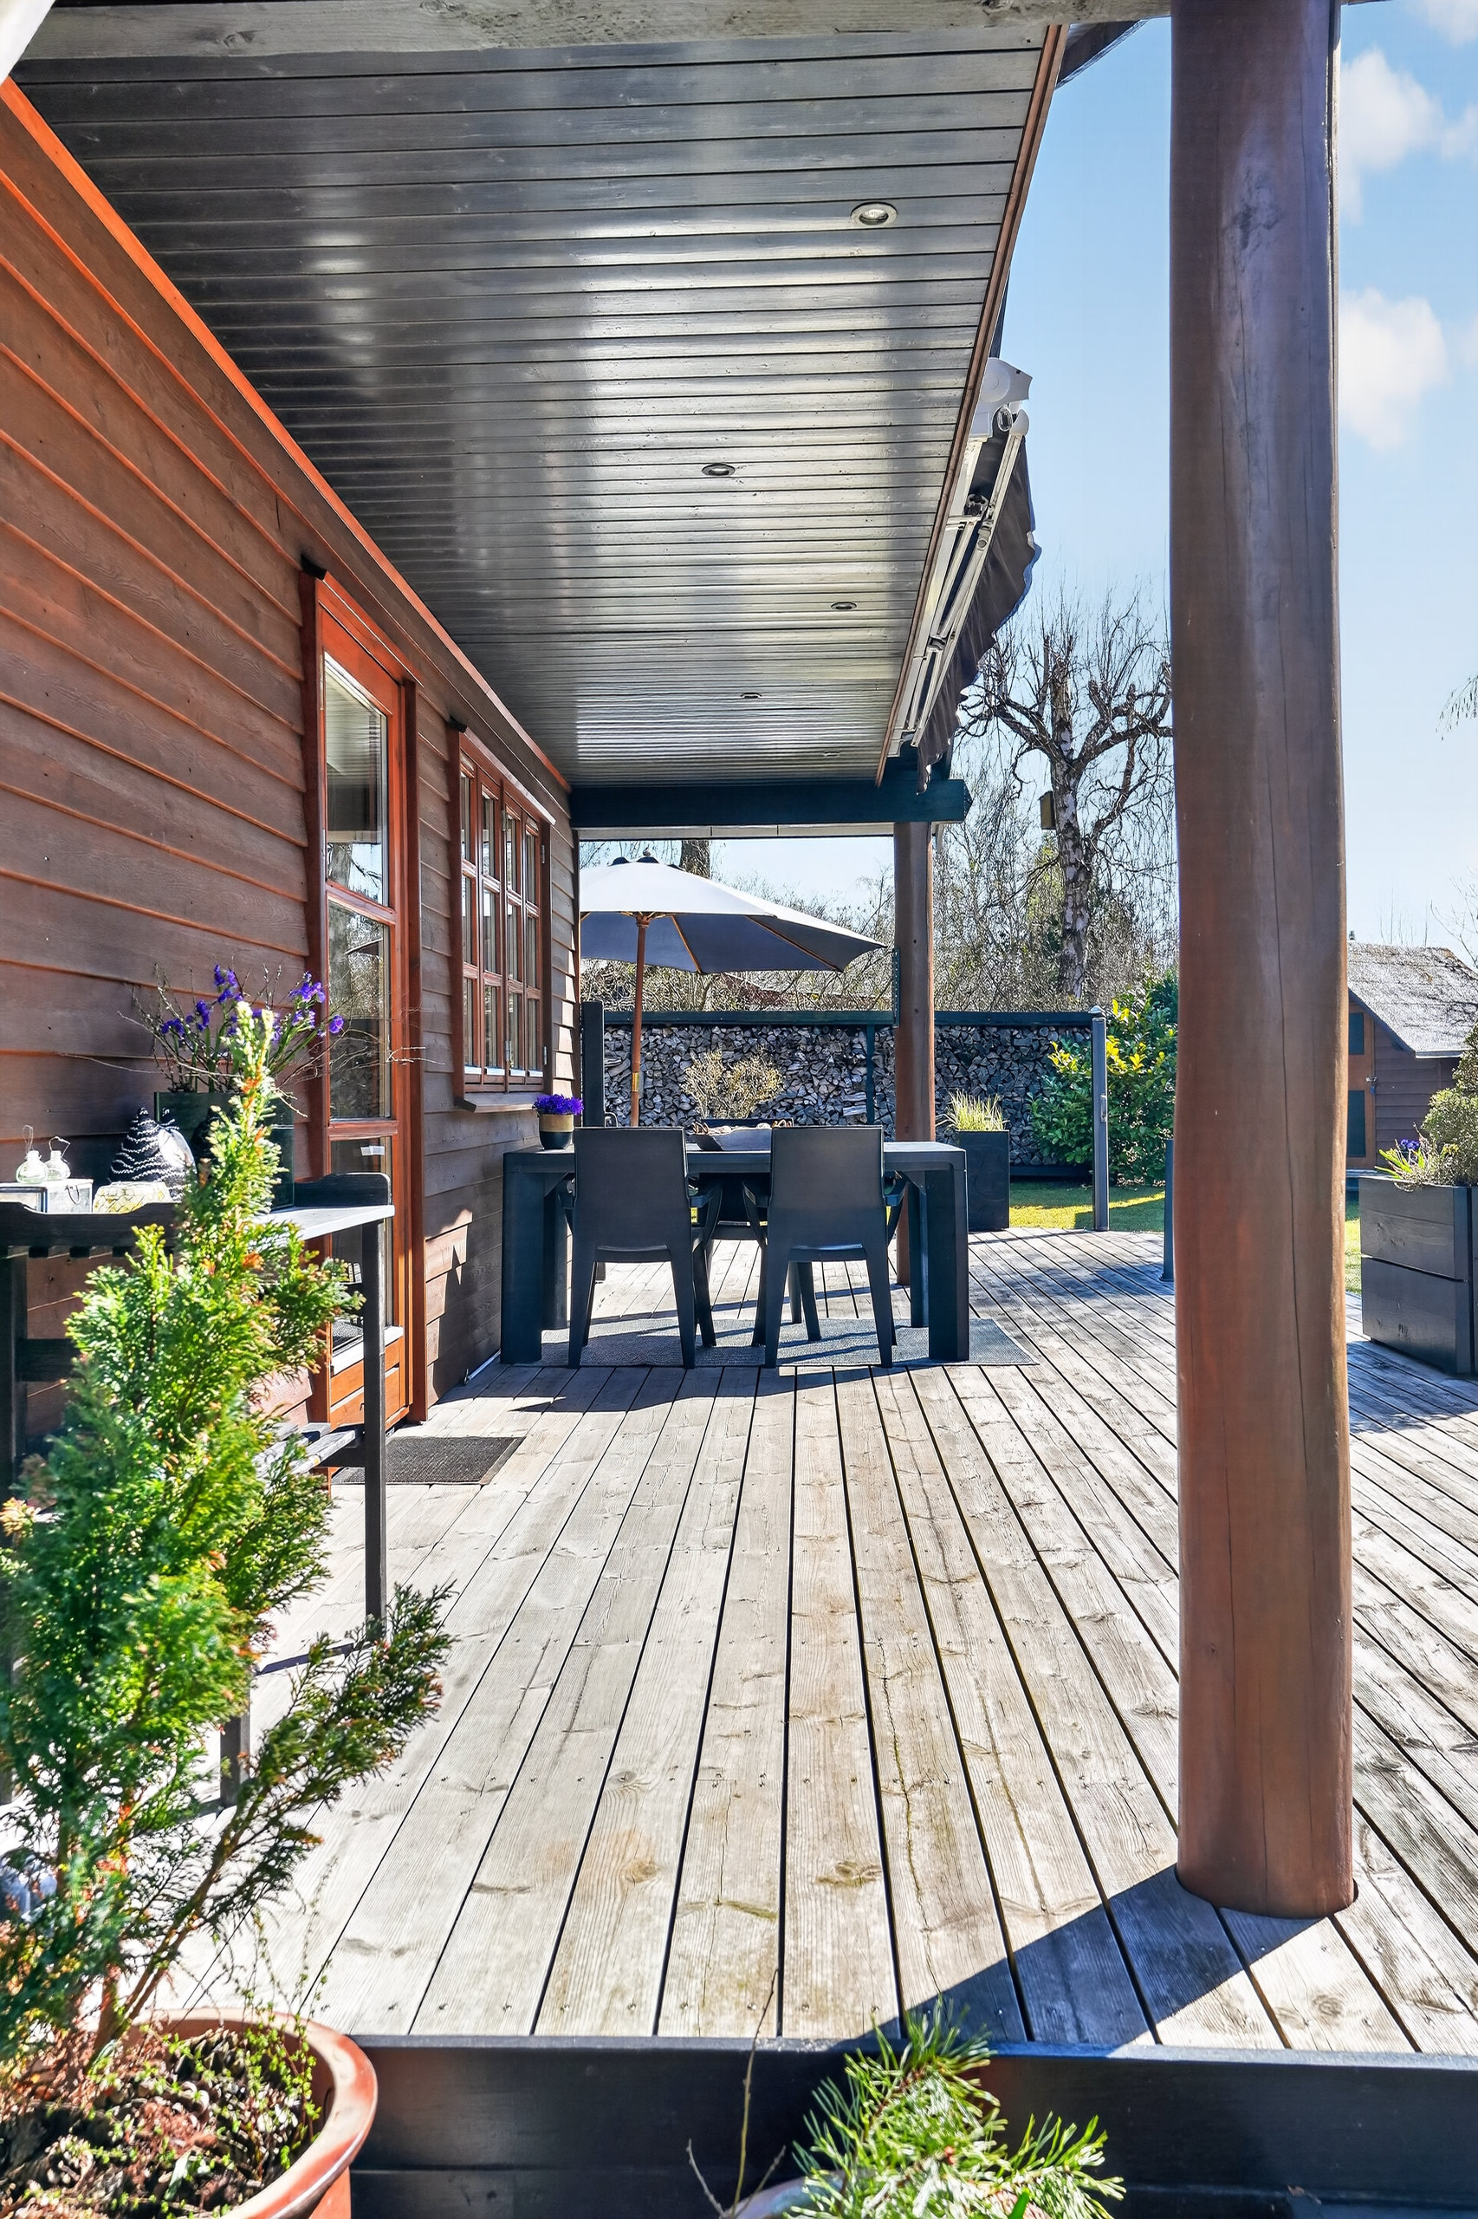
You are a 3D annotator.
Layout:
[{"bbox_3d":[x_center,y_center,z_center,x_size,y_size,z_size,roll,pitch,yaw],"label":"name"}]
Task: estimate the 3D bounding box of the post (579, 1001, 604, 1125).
[{"bbox_3d":[-0.744,0.157,8.836,0.100,1.440,0.100,-1,1,2],"label":"post"}]

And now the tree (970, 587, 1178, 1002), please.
[{"bbox_3d":[4.240,-2.722,21.829,2.900,7.300,2.900,-1,1,2],"label":"tree"}]

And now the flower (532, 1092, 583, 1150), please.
[{"bbox_3d":[-0.706,0.044,6.802,0.190,0.215,0.190,-1,1,2],"label":"flower"}]

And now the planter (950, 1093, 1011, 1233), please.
[{"bbox_3d":[1.678,0.359,11.850,0.370,0.920,0.370,-1,1,2],"label":"planter"}]

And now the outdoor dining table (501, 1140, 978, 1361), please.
[{"bbox_3d":[0.002,0.519,6.600,1.660,0.746,0.980,-1,1,2],"label":"outdoor dining table"}]

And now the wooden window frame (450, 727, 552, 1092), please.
[{"bbox_3d":[-0.862,-0.633,6.570,0.100,1.230,1.980,-1,1,2],"label":"wooden window frame"}]

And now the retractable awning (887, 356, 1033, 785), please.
[{"bbox_3d":[0.743,-1.693,6.289,0.230,0.370,4.100,-1,1,2],"label":"retractable awning"}]

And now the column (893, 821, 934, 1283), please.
[{"bbox_3d":[0.865,-0.283,8.581,0.193,2.280,0.193,-1,1,2],"label":"column"}]

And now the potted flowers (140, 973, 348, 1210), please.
[{"bbox_3d":[-0.858,-0.042,3.034,0.290,0.420,0.330,-1,1,2],"label":"potted flowers"}]

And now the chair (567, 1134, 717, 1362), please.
[{"bbox_3d":[-0.360,0.484,6.293,0.570,0.830,0.600,-1,1,2],"label":"chair"}]

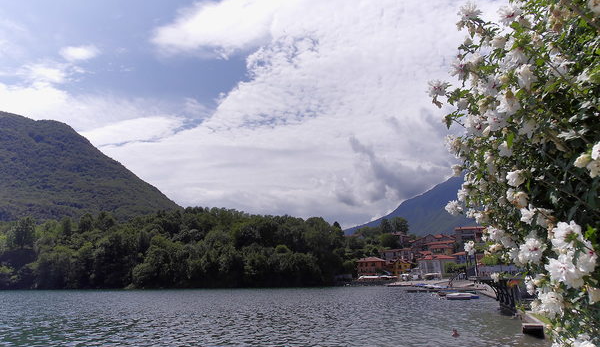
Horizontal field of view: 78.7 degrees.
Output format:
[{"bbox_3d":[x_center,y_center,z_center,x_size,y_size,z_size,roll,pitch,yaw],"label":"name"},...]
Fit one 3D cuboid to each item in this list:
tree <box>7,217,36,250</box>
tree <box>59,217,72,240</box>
[{"bbox_3d":[-137.042,29.839,179.909,12.394,16.233,12.394,12,-20,-35],"label":"tree"},{"bbox_3d":[-121.802,29.640,189.840,6.449,13.526,6.449,10,-19,-31],"label":"tree"}]

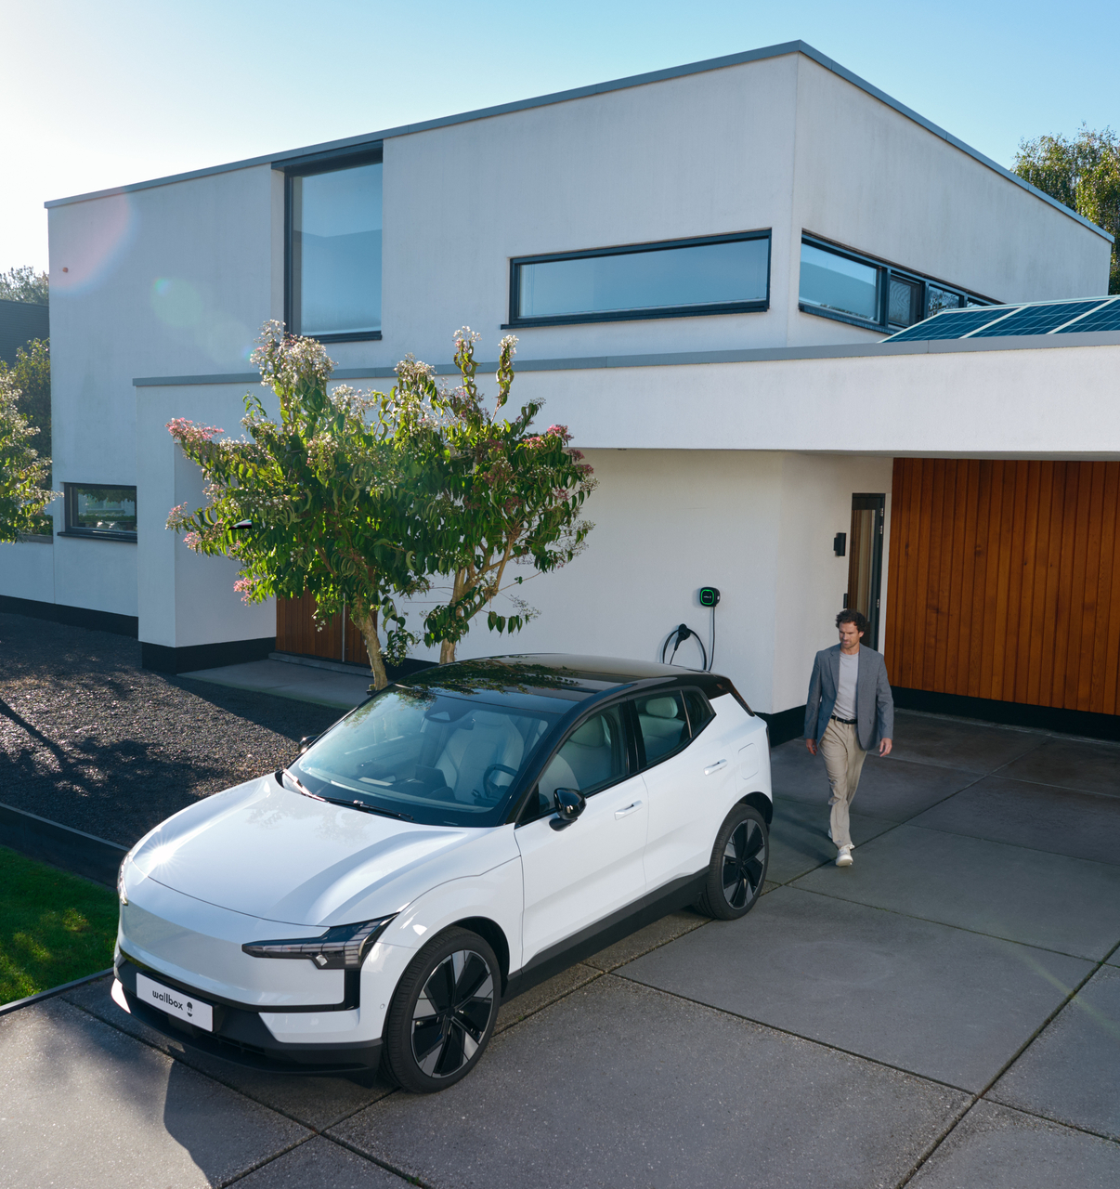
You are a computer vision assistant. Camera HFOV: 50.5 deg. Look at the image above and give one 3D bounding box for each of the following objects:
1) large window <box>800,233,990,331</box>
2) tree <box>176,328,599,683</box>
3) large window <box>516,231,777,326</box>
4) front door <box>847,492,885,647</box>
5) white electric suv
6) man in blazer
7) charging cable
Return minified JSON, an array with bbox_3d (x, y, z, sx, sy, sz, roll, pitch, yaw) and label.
[{"bbox_3d":[4.251,-3.391,14.054,0.130,0.780,6.100,6,9,38],"label":"large window"},{"bbox_3d":[-1.612,-0.402,10.745,3.750,4.050,3.200,0,7,-9],"label":"tree"},{"bbox_3d":[0.768,-3.287,12.551,3.200,0.780,0.120,6,8,35],"label":"large window"},{"bbox_3d":[3.390,0.117,13.476,0.100,2.460,0.930,6,9,38],"label":"front door"},{"bbox_3d":[-0.409,1.320,6.928,1.900,1.550,4.230,6,8,37],"label":"white electric suv"},{"bbox_3d":[2.126,1.017,8.710,0.630,1.820,0.550,4,7,27],"label":"man in blazer"},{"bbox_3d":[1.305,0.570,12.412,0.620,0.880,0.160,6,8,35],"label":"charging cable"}]

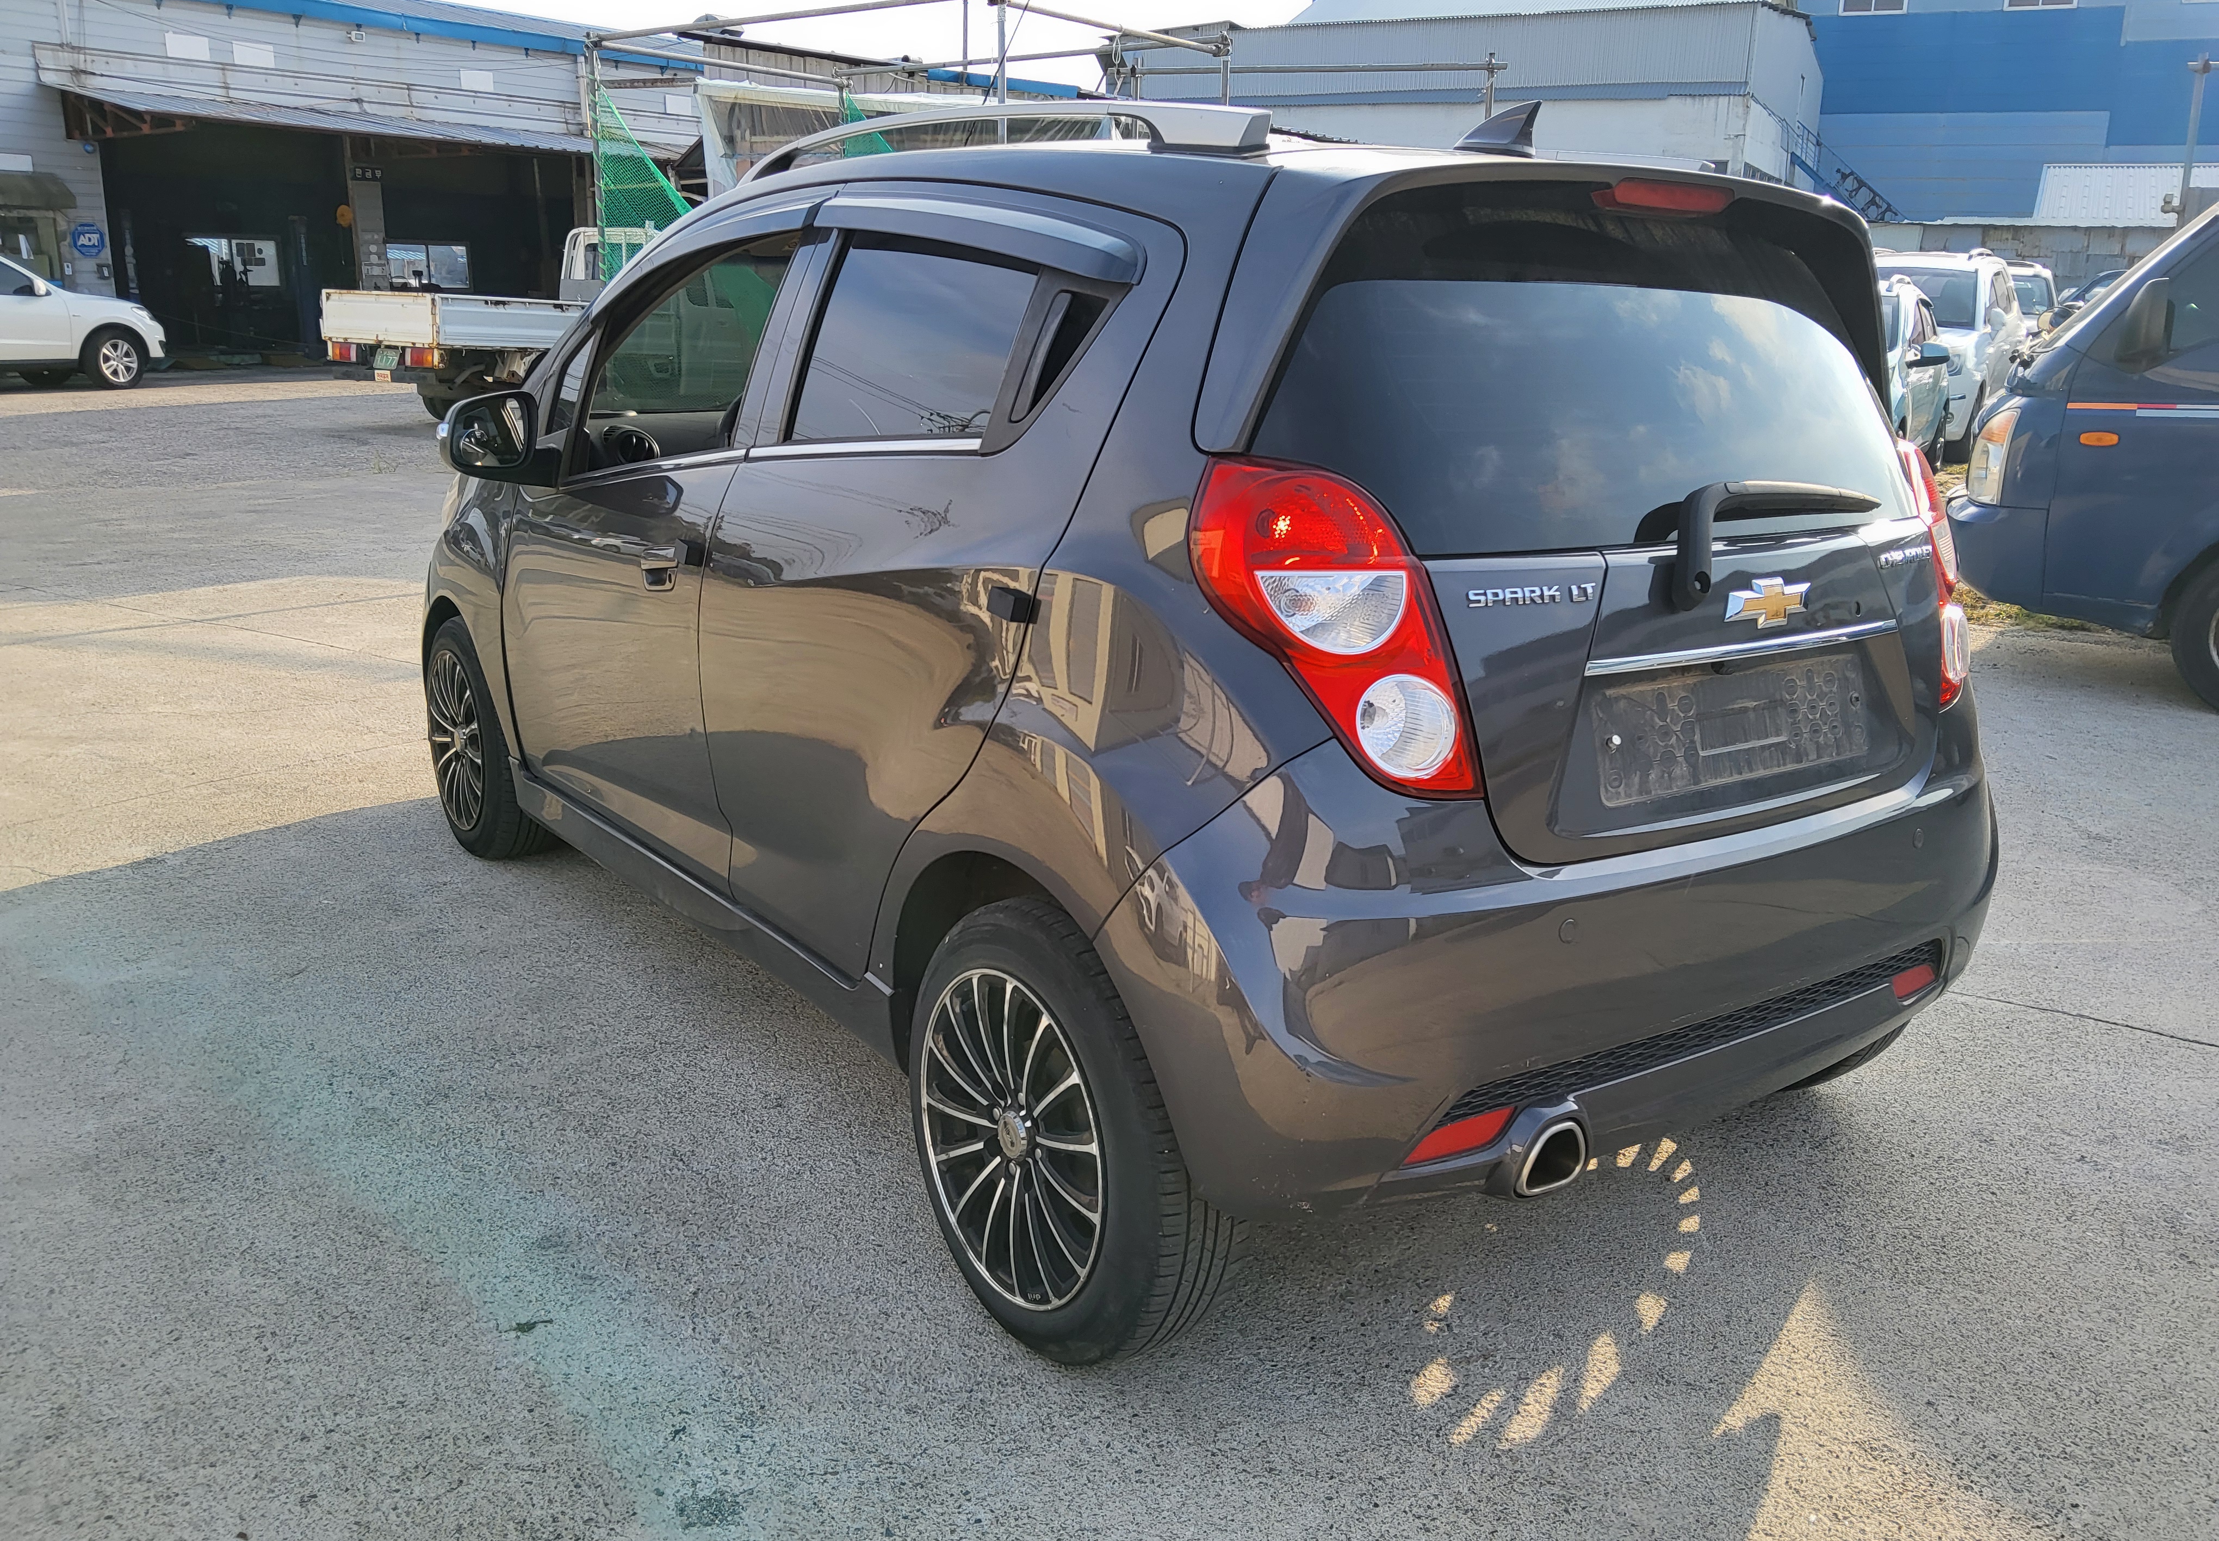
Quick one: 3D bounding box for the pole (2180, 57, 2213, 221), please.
[{"bbox_3d":[8.481,-4.006,13.412,0.090,3.252,0.090,10,17,30],"label":"pole"}]

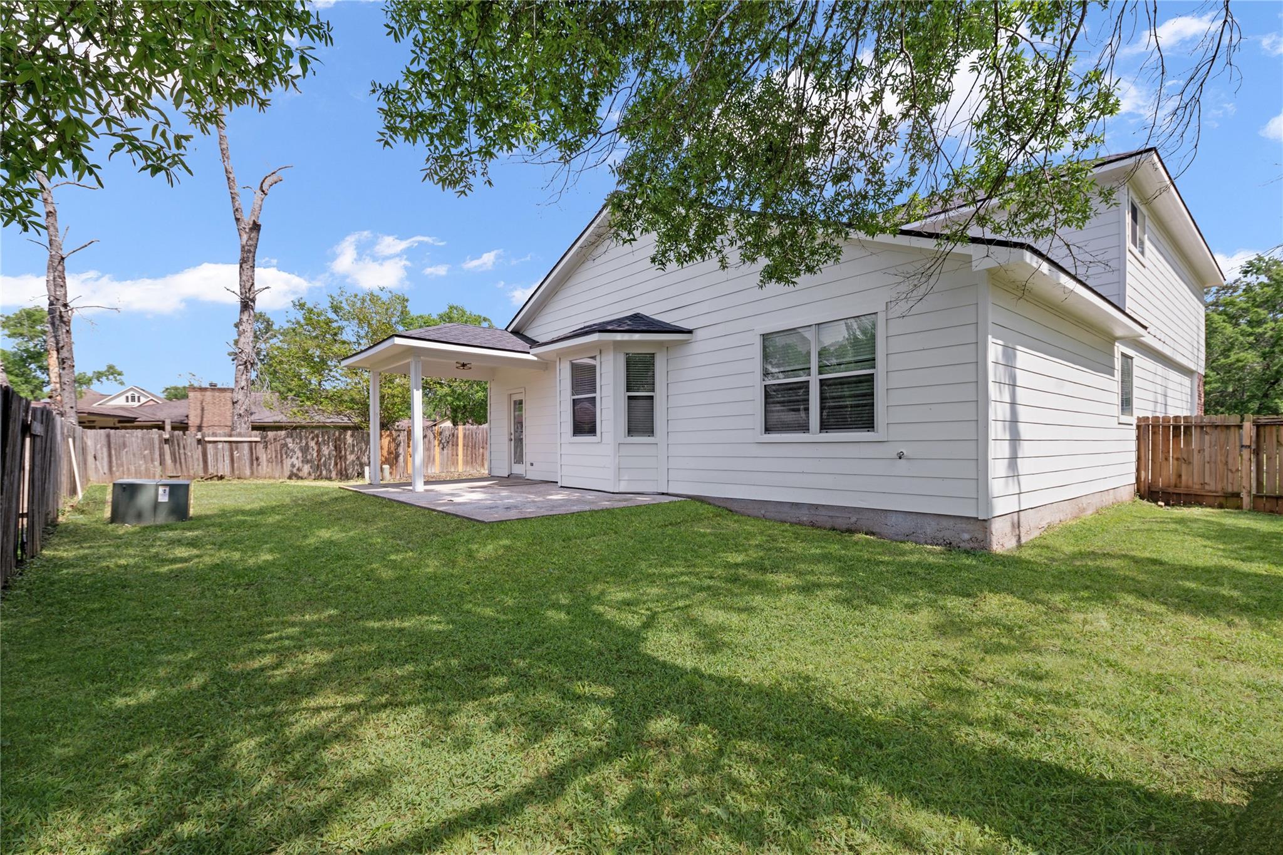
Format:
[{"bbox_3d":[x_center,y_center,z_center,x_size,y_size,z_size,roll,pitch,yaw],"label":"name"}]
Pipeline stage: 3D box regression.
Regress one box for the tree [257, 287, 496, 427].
[{"bbox_3d":[-12.200,-2.000,26.300,9.600,8.500,8.600,0,-2,-25],"label":"tree"}]

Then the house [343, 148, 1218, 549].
[{"bbox_3d":[5.723,-2.974,16.140,23.200,9.400,13.600,1,-3,-40],"label":"house"}]

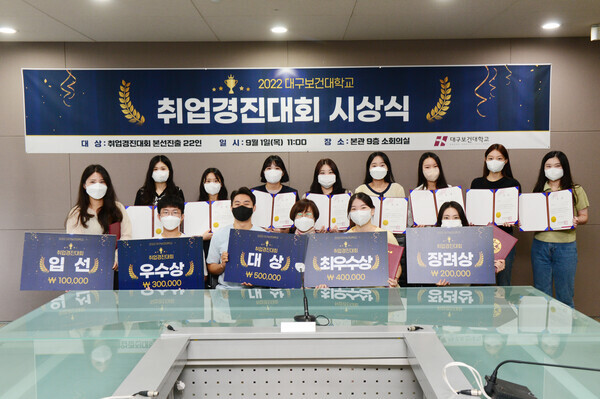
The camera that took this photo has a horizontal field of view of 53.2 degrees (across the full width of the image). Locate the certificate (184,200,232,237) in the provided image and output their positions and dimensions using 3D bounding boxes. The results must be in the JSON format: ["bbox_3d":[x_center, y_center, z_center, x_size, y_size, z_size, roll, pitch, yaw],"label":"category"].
[{"bbox_3d":[-0.799,0.165,5.350,0.460,0.310,0.030,-1,-5,-6],"label":"certificate"}]

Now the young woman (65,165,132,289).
[{"bbox_3d":[-1.462,0.524,4.420,0.480,1.555,0.360,-1,4,-12],"label":"young woman"}]

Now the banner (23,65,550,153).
[{"bbox_3d":[-0.127,-0.877,5.747,5.051,0.799,0.020,-1,4,0],"label":"banner"}]

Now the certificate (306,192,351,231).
[{"bbox_3d":[0.248,0.105,5.130,0.395,0.320,0.120,0,-7,2],"label":"certificate"}]

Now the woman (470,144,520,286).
[{"bbox_3d":[1.639,0.386,5.054,0.450,1.694,0.340,0,4,8],"label":"woman"}]

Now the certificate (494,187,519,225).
[{"bbox_3d":[1.732,0.059,5.020,0.225,0.312,0.025,3,1,44],"label":"certificate"}]

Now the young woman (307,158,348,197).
[{"bbox_3d":[0.249,0.434,5.298,0.460,1.585,0.340,0,3,2],"label":"young woman"}]

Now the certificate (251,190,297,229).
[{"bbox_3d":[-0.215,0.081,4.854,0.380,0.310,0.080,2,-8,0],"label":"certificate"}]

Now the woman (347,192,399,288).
[{"bbox_3d":[0.481,0.620,4.341,0.520,1.327,0.720,0,3,3],"label":"woman"}]

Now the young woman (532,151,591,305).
[{"bbox_3d":[2.171,0.413,5.019,0.480,1.626,0.340,0,4,16],"label":"young woman"}]

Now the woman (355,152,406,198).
[{"bbox_3d":[0.682,0.419,5.136,0.450,1.638,0.340,0,4,5],"label":"woman"}]

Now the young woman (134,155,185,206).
[{"bbox_3d":[-1.196,0.437,5.186,0.450,1.631,0.340,-1,4,-6],"label":"young woman"}]

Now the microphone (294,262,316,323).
[{"bbox_3d":[0.022,0.479,3.120,0.120,0.285,0.160,-1,4,-8],"label":"microphone"}]

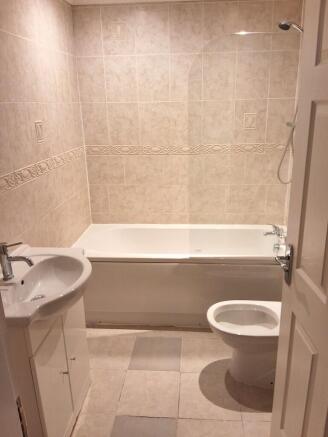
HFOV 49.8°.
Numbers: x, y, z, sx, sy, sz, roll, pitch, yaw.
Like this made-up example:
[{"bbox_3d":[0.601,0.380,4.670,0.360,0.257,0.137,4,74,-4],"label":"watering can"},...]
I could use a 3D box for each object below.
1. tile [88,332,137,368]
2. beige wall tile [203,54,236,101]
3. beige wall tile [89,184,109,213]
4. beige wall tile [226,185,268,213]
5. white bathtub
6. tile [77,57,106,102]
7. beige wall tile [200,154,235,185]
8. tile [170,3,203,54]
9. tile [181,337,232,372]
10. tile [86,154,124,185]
[{"bbox_3d":[-0.378,0.904,2.378,0.325,0.012,0.332,0,18,5],"label":"tile"},{"bbox_3d":[0.425,-1.084,2.702,0.252,0.340,0.012,0,19,5],"label":"beige wall tile"},{"bbox_3d":[-0.559,-0.165,3.092,0.172,0.258,0.012,0,19,5],"label":"beige wall tile"},{"bbox_3d":[0.686,-0.159,2.945,0.332,0.254,0.012,0,18,6],"label":"beige wall tile"},{"bbox_3d":[0.175,0.441,2.815,1.684,0.587,0.727,0,17,4],"label":"white bathtub"},{"bbox_3d":[-0.561,-1.087,2.781,0.211,0.340,0.012,0,19,5],"label":"tile"},{"bbox_3d":[0.483,-0.402,2.887,0.315,0.254,0.012,0,18,6],"label":"beige wall tile"},{"bbox_3d":[0.167,-1.419,2.634,0.253,0.352,0.012,0,17,4],"label":"tile"},{"bbox_3d":[0.276,0.905,2.322,0.329,0.012,0.332,0,18,5],"label":"tile"},{"bbox_3d":[-0.491,-0.407,3.004,0.321,0.255,0.012,0,19,5],"label":"tile"}]

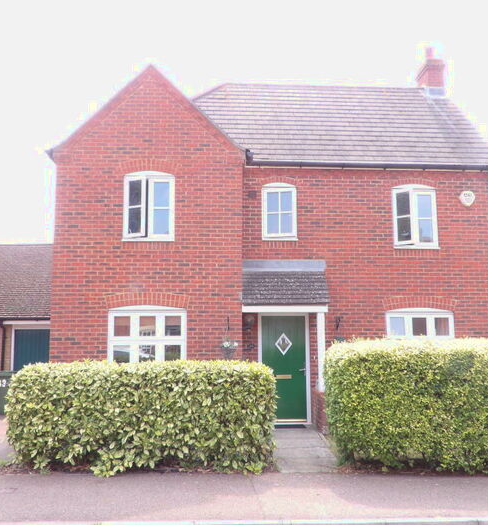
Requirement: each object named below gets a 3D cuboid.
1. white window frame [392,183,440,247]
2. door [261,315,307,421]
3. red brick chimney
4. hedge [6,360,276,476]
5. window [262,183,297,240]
[{"bbox_3d":[3.391,-0.892,11.254,0.910,1.292,0.150,0,-7,-3],"label":"white window frame"},{"bbox_3d":[0.758,2.001,10.786,0.859,1.972,0.080,0,-7,-3],"label":"door"},{"bbox_3d":[4.908,-4.968,14.977,0.460,1.525,0.840,0,-7,-3],"label":"red brick chimney"},{"bbox_3d":[-1.310,2.012,7.608,3.431,1.317,1.000,0,-7,-3],"label":"hedge"},{"bbox_3d":[0.702,-0.985,11.143,0.697,1.150,0.120,0,-7,-3],"label":"window"}]

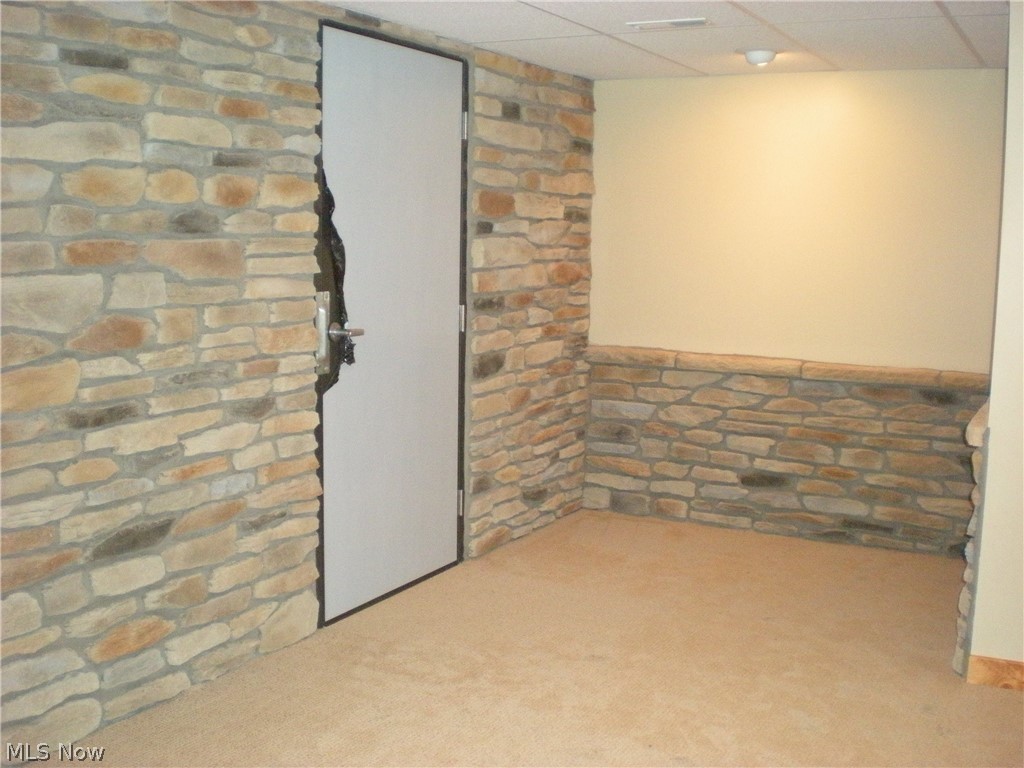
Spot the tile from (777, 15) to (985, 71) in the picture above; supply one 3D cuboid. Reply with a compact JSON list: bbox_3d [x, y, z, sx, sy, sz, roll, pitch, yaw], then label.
[{"bbox_3d":[1.436,-1.304,4.316,0.588,0.020,1.210,5,9,28],"label":"tile"}]

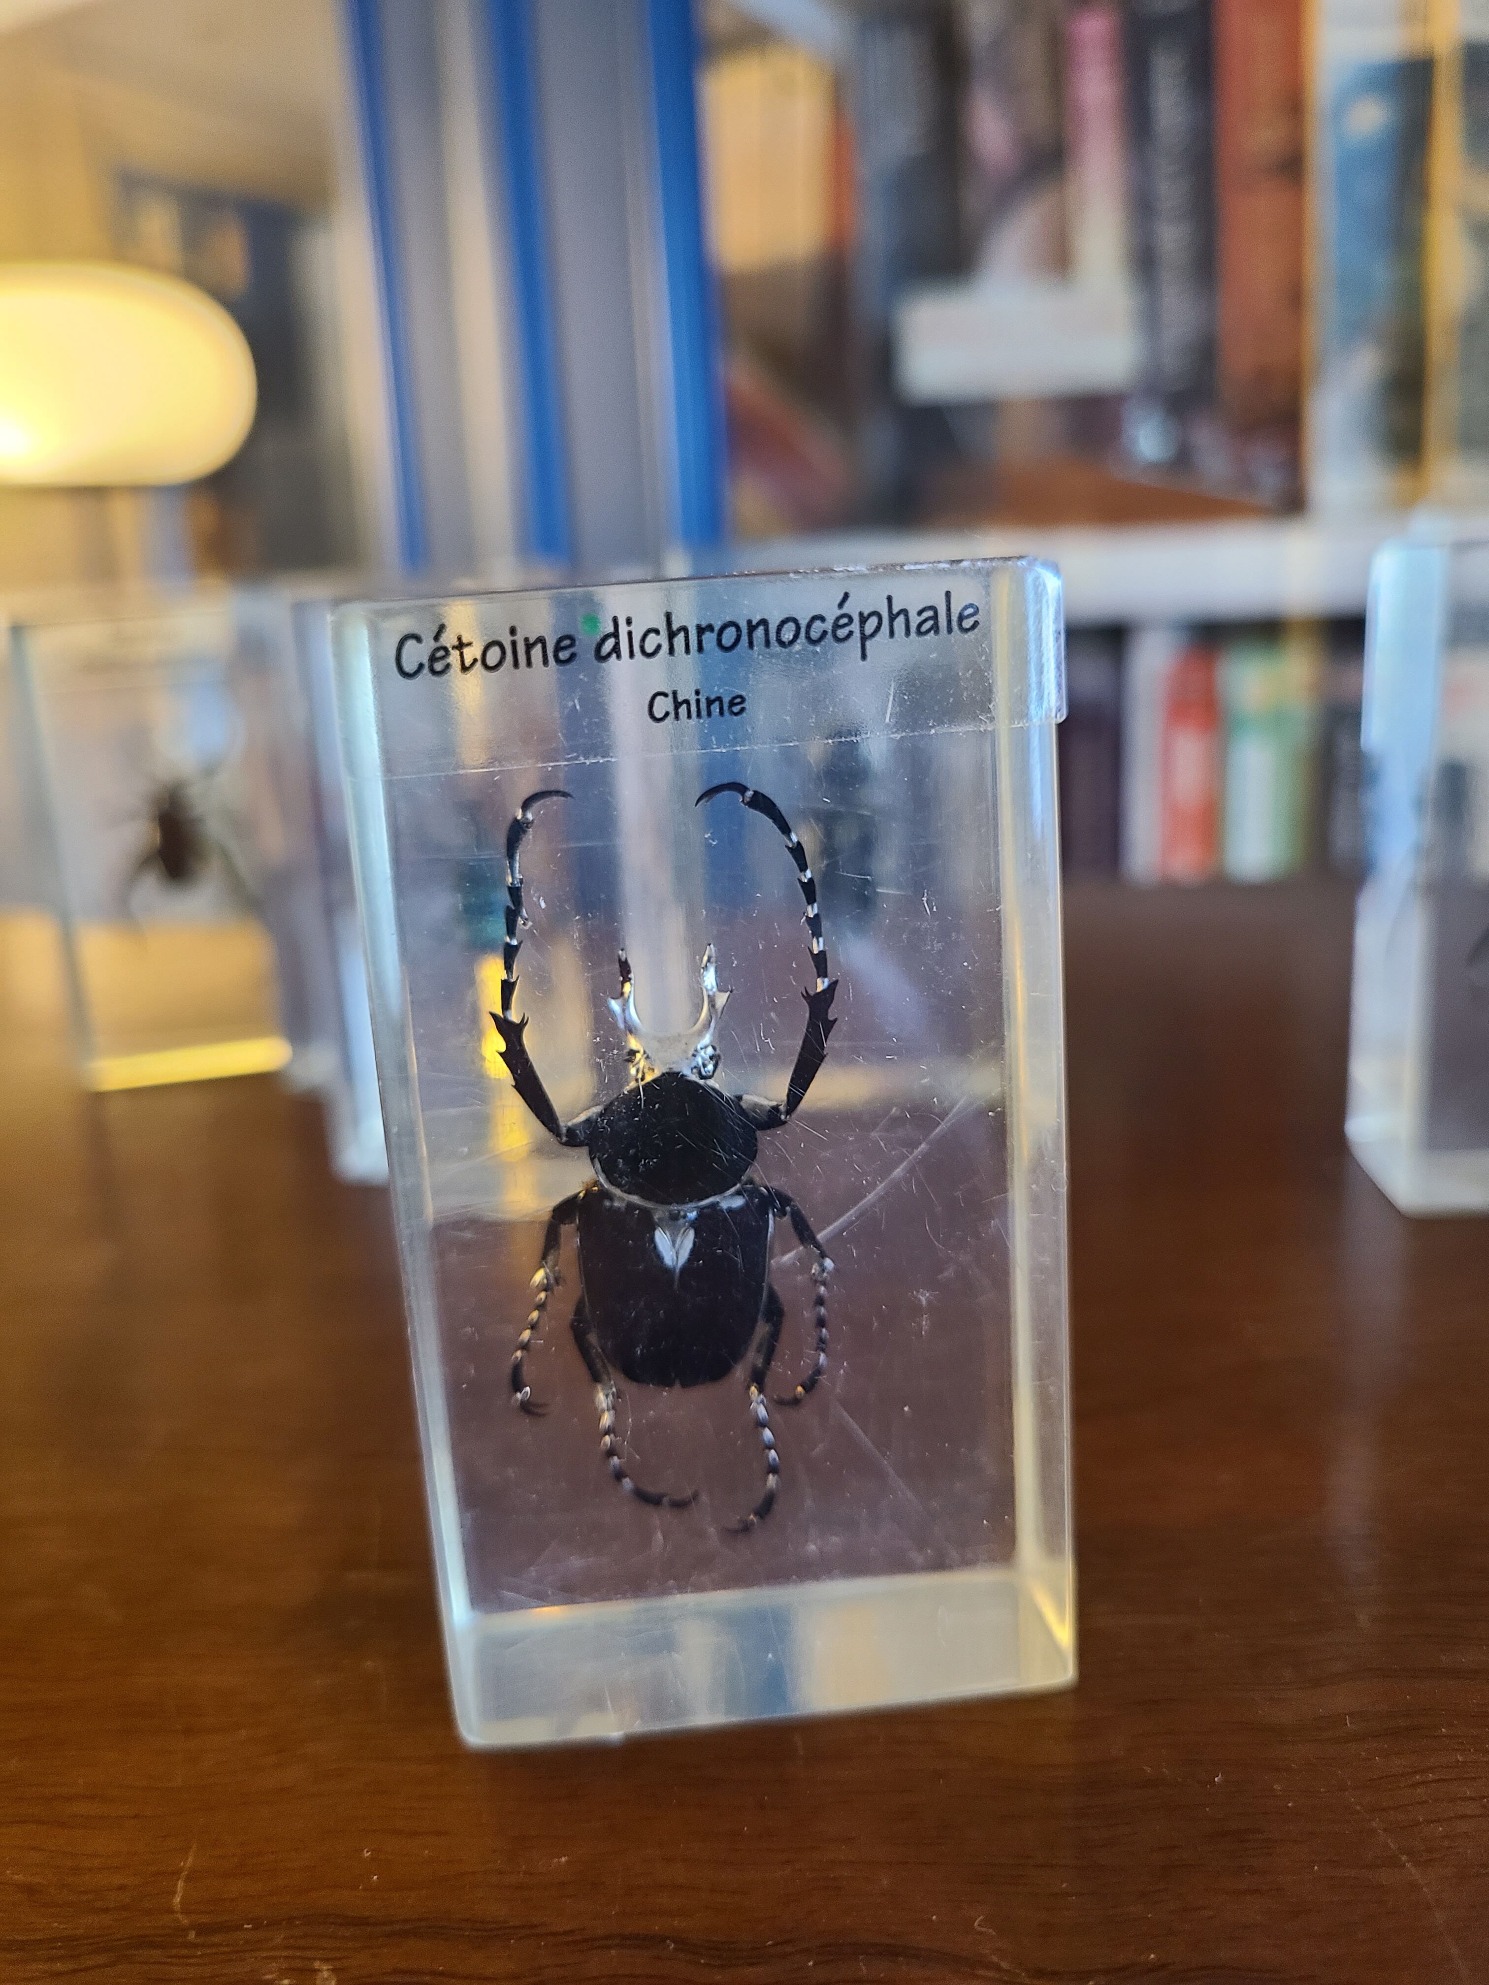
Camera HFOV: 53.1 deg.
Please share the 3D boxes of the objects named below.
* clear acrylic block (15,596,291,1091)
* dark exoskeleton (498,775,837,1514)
[{"bbox_3d":[-0.090,-0.024,0.245,0.040,0.073,0.023,-7,16,-13],"label":"clear acrylic block"},{"bbox_3d":[-0.004,0.013,0.098,0.022,0.053,0.009,-4,15,-4],"label":"dark exoskeleton"}]

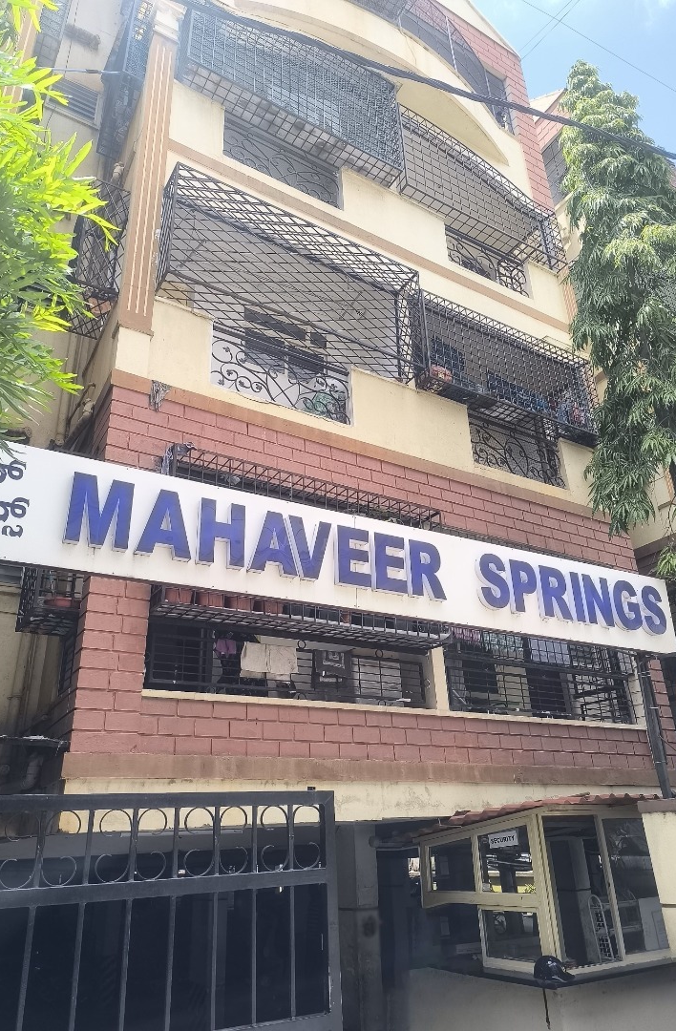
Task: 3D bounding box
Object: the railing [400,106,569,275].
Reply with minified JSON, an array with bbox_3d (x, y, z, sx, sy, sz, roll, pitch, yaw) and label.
[{"bbox_3d":[2.205,-4.915,10.356,3.083,1.652,0.250,13,-28,-29],"label":"railing"}]

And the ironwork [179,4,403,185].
[{"bbox_3d":[-0.517,-5.516,8.791,2.957,1.577,0.315,13,-28,-29],"label":"ironwork"}]

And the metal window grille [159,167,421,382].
[{"bbox_3d":[-0.406,-2.521,7.402,2.956,1.405,0.374,13,-28,-29],"label":"metal window grille"}]

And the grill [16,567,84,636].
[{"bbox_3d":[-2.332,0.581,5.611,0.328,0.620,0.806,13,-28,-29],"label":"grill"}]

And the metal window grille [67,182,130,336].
[{"bbox_3d":[-2.476,-2.624,7.016,0.380,1.362,0.770,13,-28,-29],"label":"metal window grille"}]

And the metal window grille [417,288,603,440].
[{"bbox_3d":[2.246,-1.843,8.889,2.954,1.250,0.302,13,-28,-29],"label":"metal window grille"}]

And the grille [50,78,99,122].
[{"bbox_3d":[-3.378,-5.364,8.841,0.540,0.575,0.100,13,-28,-29],"label":"grille"}]

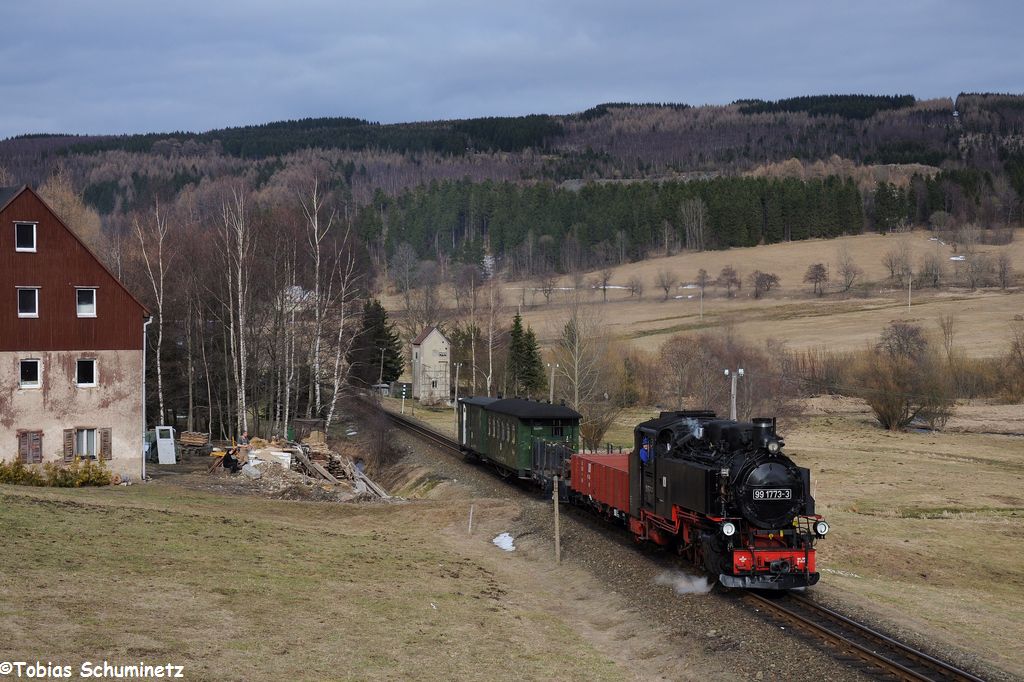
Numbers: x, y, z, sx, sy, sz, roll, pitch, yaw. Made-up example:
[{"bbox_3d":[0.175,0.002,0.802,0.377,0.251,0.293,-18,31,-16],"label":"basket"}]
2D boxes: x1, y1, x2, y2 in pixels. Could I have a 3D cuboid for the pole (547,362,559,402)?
[{"bbox_3d":[2.199,3.665,88.000,0.600,5.000,0.250,0,0,-7],"label":"pole"}]

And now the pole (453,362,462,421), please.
[{"bbox_3d":[-3.901,4.259,116.000,0.600,5.400,0.250,0,0,-7],"label":"pole"}]

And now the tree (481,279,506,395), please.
[{"bbox_3d":[-1.834,0.313,145.000,2.600,11.800,2.600,0,0,0],"label":"tree"}]

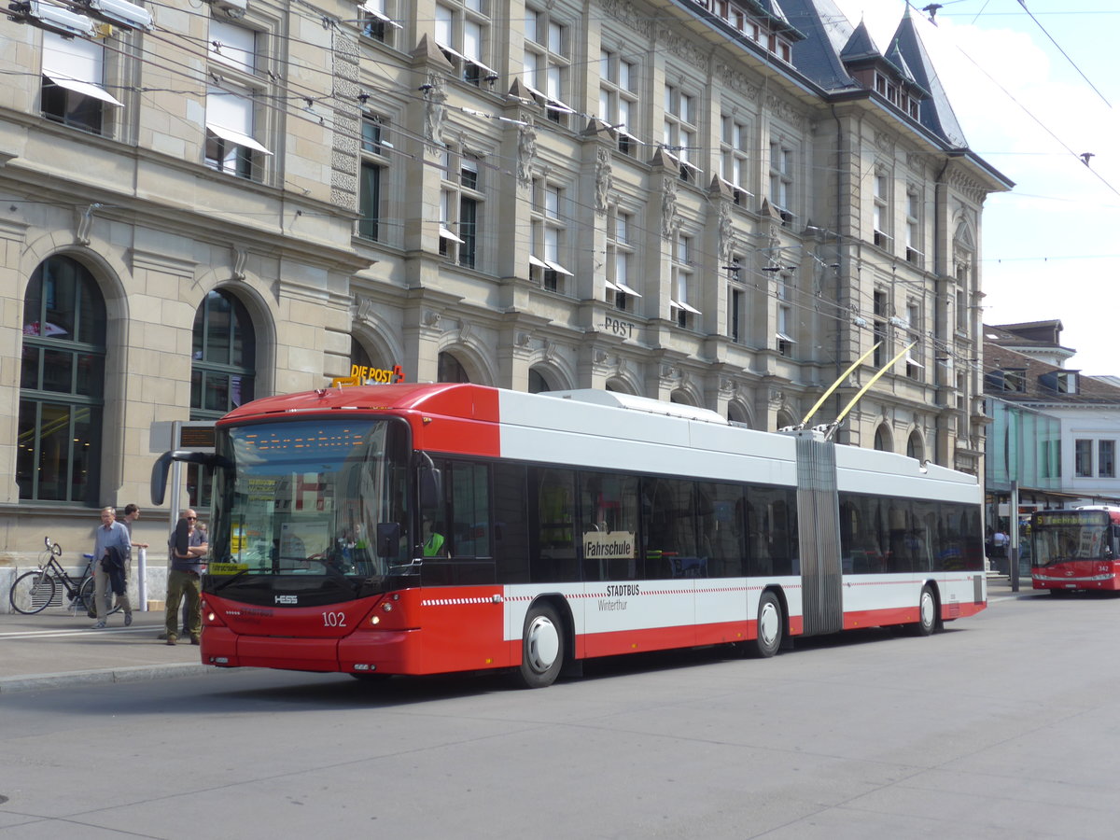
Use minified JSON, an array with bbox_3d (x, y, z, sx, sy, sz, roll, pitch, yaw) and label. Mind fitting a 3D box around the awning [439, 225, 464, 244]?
[{"bbox_3d":[-2.862,-4.600,38.852,0.570,0.430,1.160,-2,-5,31],"label":"awning"}]

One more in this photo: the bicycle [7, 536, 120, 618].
[{"bbox_3d":[-7.724,2.438,24.800,1.780,1.200,0.600,2,-5,-7],"label":"bicycle"}]

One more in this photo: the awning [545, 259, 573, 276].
[{"bbox_3d":[-0.065,-4.093,42.624,0.540,0.380,0.970,-2,-5,31],"label":"awning"}]

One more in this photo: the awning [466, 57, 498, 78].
[{"bbox_3d":[-2.118,-9.091,40.307,0.570,0.430,1.150,-2,-5,31],"label":"awning"}]

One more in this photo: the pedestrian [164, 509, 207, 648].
[{"bbox_3d":[-4.704,1.978,20.000,0.540,1.730,0.400,2,-5,-14],"label":"pedestrian"}]

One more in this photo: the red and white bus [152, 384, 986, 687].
[{"bbox_3d":[2.159,1.550,22.335,2.620,3.300,18.200,-2,-5,31],"label":"red and white bus"}]

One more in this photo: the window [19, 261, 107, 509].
[{"bbox_3d":[-8.404,-0.698,26.433,0.300,4.220,2.200,-2,-5,31],"label":"window"}]

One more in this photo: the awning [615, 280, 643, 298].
[{"bbox_3d":[1.942,-3.885,46.911,0.570,0.430,1.140,-2,-5,31],"label":"awning"}]

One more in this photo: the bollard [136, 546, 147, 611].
[{"bbox_3d":[-7.000,2.678,26.600,0.150,1.080,0.150,-2,-5,31],"label":"bollard"}]

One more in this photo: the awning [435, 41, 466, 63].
[{"bbox_3d":[-2.693,-9.005,38.456,0.570,0.410,0.990,-2,-5,31],"label":"awning"}]

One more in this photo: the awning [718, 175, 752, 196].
[{"bbox_3d":[5.827,-7.965,53.638,0.570,0.440,2.470,-2,-5,31],"label":"awning"}]

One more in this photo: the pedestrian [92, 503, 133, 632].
[{"bbox_3d":[-6.358,2.100,22.500,0.530,1.740,0.620,-1,-5,28],"label":"pedestrian"}]

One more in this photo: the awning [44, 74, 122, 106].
[{"bbox_3d":[-8.037,-5.612,26.626,0.580,0.460,1.520,-2,-5,31],"label":"awning"}]

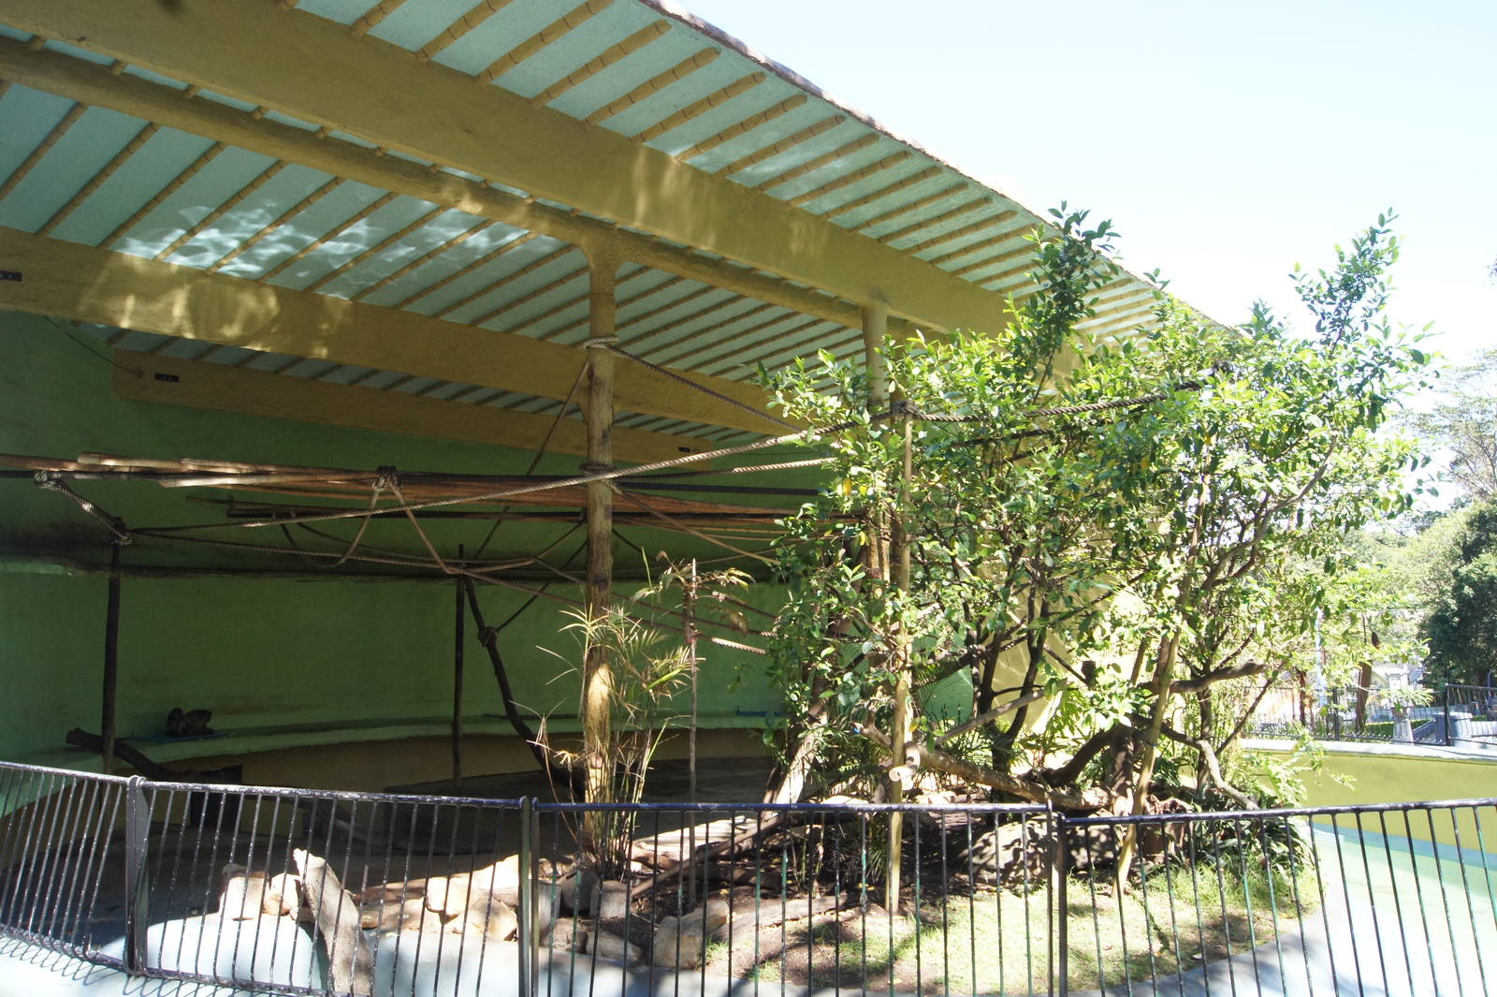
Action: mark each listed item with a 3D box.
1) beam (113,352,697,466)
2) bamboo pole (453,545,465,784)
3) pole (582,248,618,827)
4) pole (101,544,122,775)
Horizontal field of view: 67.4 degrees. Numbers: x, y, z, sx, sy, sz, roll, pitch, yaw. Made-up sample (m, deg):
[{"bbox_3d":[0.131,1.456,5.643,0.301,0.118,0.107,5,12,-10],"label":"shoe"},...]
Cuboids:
[{"bbox_3d":[-3.494,-0.936,14.072,0.220,0.490,8.178,-6,-8,44],"label":"beam"},{"bbox_3d":[-3.354,1.921,13.087,0.083,2.795,0.083,-6,-8,44],"label":"bamboo pole"},{"bbox_3d":[-1.207,0.347,9.153,0.200,4.981,0.200,0,-6,0],"label":"pole"},{"bbox_3d":[-5.832,1.681,10.289,0.095,2.713,0.095,-6,-8,44],"label":"pole"}]

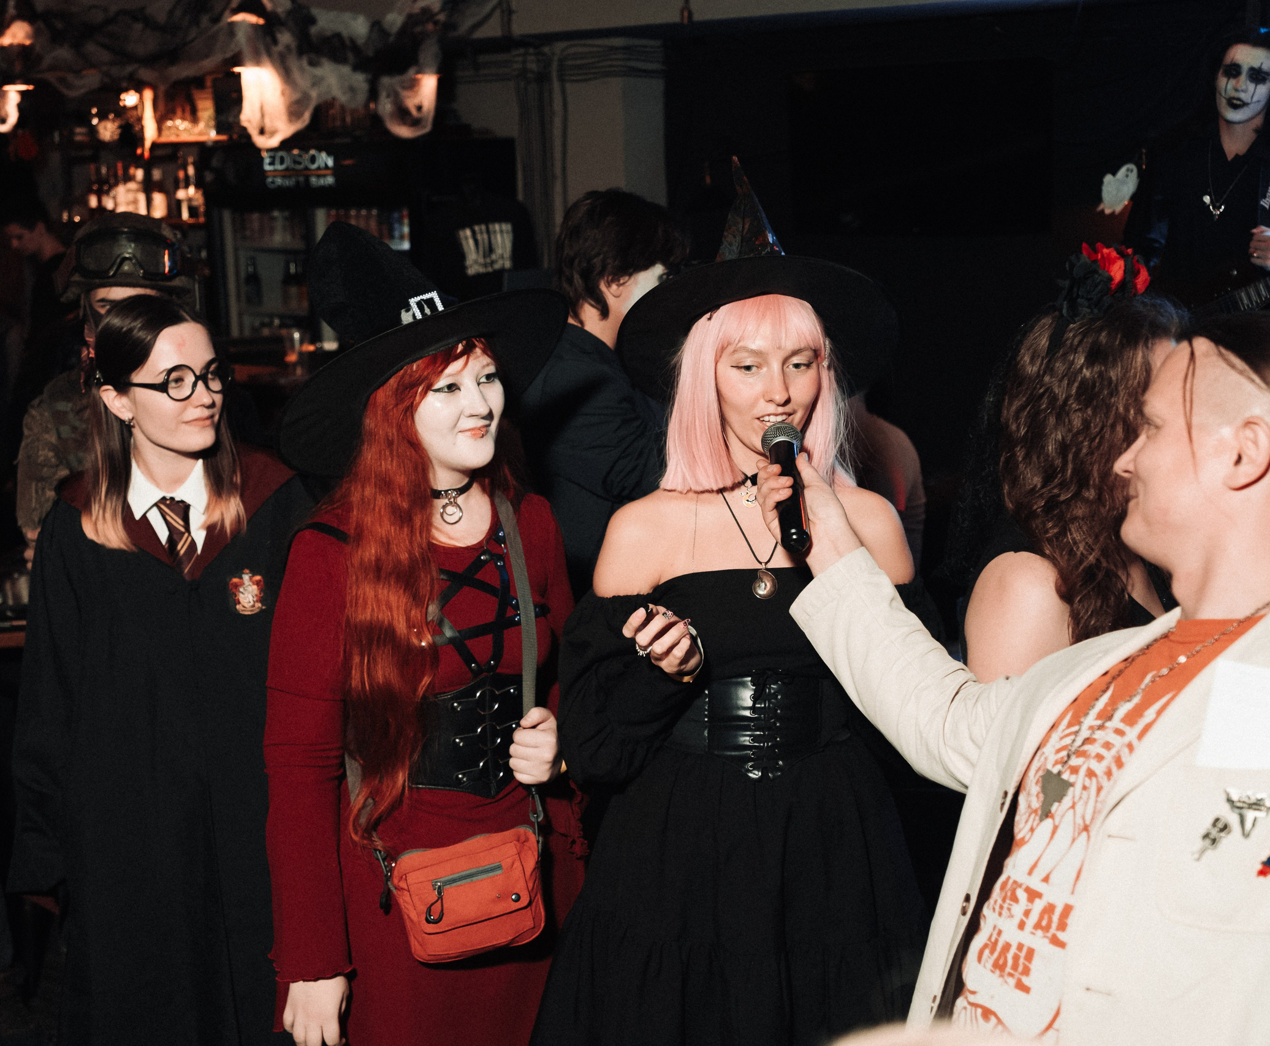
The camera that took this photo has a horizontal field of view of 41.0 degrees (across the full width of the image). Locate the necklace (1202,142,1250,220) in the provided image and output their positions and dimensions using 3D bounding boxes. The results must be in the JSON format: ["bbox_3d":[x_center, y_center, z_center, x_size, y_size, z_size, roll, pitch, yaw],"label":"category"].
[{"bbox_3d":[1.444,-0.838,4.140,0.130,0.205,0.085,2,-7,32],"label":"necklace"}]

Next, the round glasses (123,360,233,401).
[{"bbox_3d":[-0.666,-0.205,2.414,0.145,0.055,0.140,4,14,31],"label":"round glasses"}]

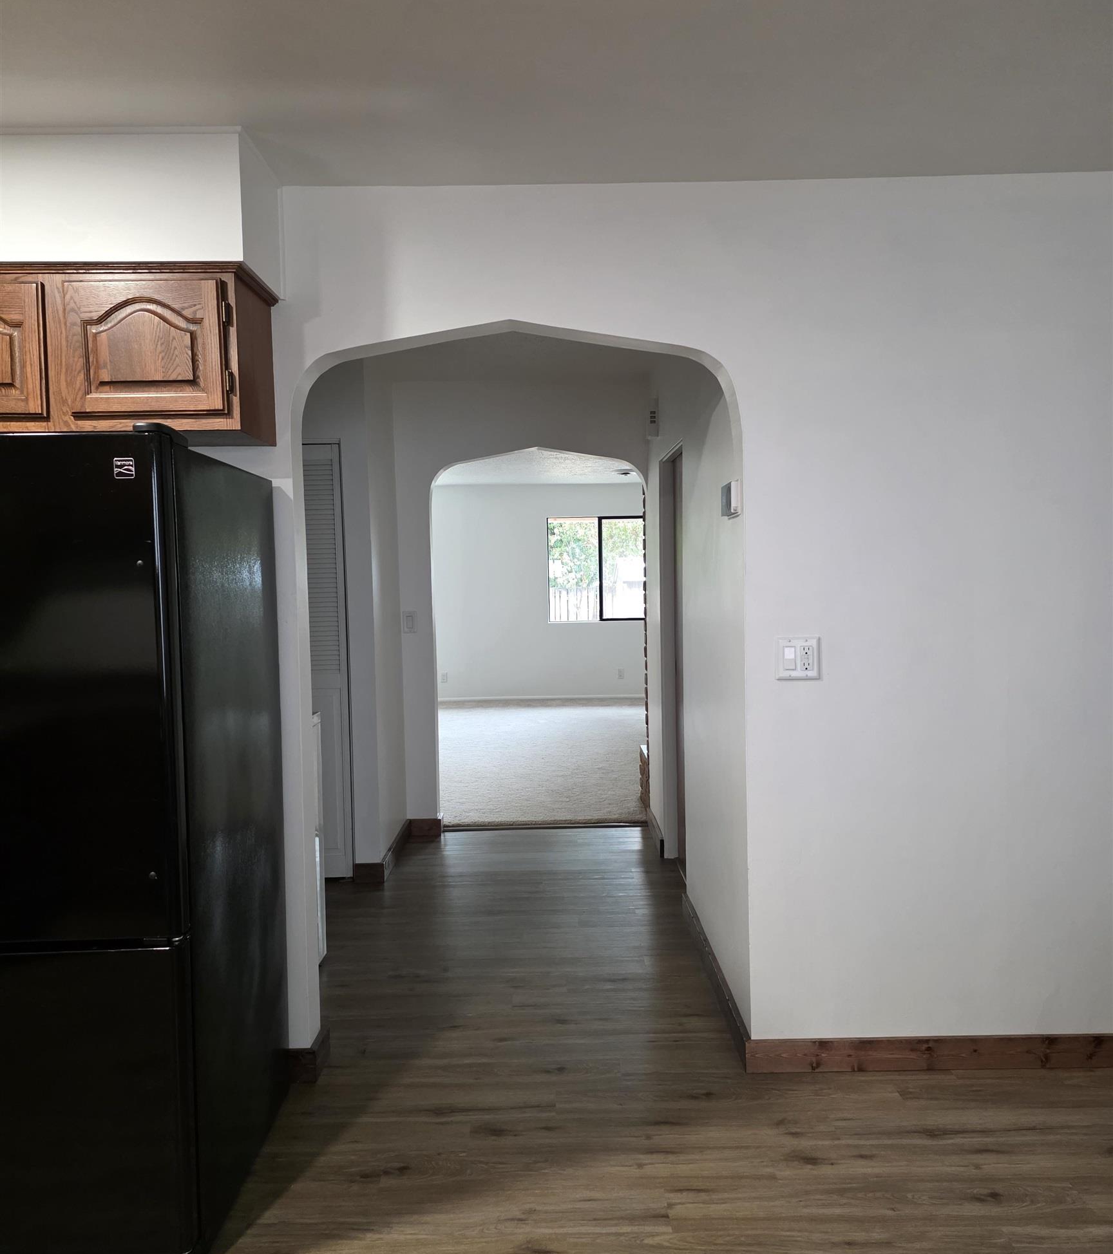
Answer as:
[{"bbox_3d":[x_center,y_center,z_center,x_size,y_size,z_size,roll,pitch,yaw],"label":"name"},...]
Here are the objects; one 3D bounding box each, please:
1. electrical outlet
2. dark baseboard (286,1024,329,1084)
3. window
[{"bbox_3d":[0.662,0.087,2.697,0.119,0.120,0.012,-1,3,0],"label":"electrical outlet"},{"bbox_3d":[-0.706,1.214,2.792,0.093,0.090,0.143,-1,3,0],"label":"dark baseboard"},{"bbox_3d":[0.512,-0.661,11.317,1.201,1.211,0.100,-1,3,0],"label":"window"}]

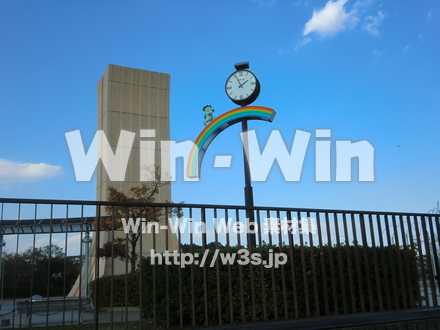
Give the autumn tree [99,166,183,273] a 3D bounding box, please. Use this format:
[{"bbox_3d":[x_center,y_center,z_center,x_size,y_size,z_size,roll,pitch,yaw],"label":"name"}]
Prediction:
[{"bbox_3d":[-2.710,2.334,15.418,2.750,4.630,2.500,-3,-14,0],"label":"autumn tree"}]

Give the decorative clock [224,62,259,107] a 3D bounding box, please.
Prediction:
[{"bbox_3d":[0.528,-1.850,10.443,0.750,0.960,0.300,-7,-14,18],"label":"decorative clock"}]

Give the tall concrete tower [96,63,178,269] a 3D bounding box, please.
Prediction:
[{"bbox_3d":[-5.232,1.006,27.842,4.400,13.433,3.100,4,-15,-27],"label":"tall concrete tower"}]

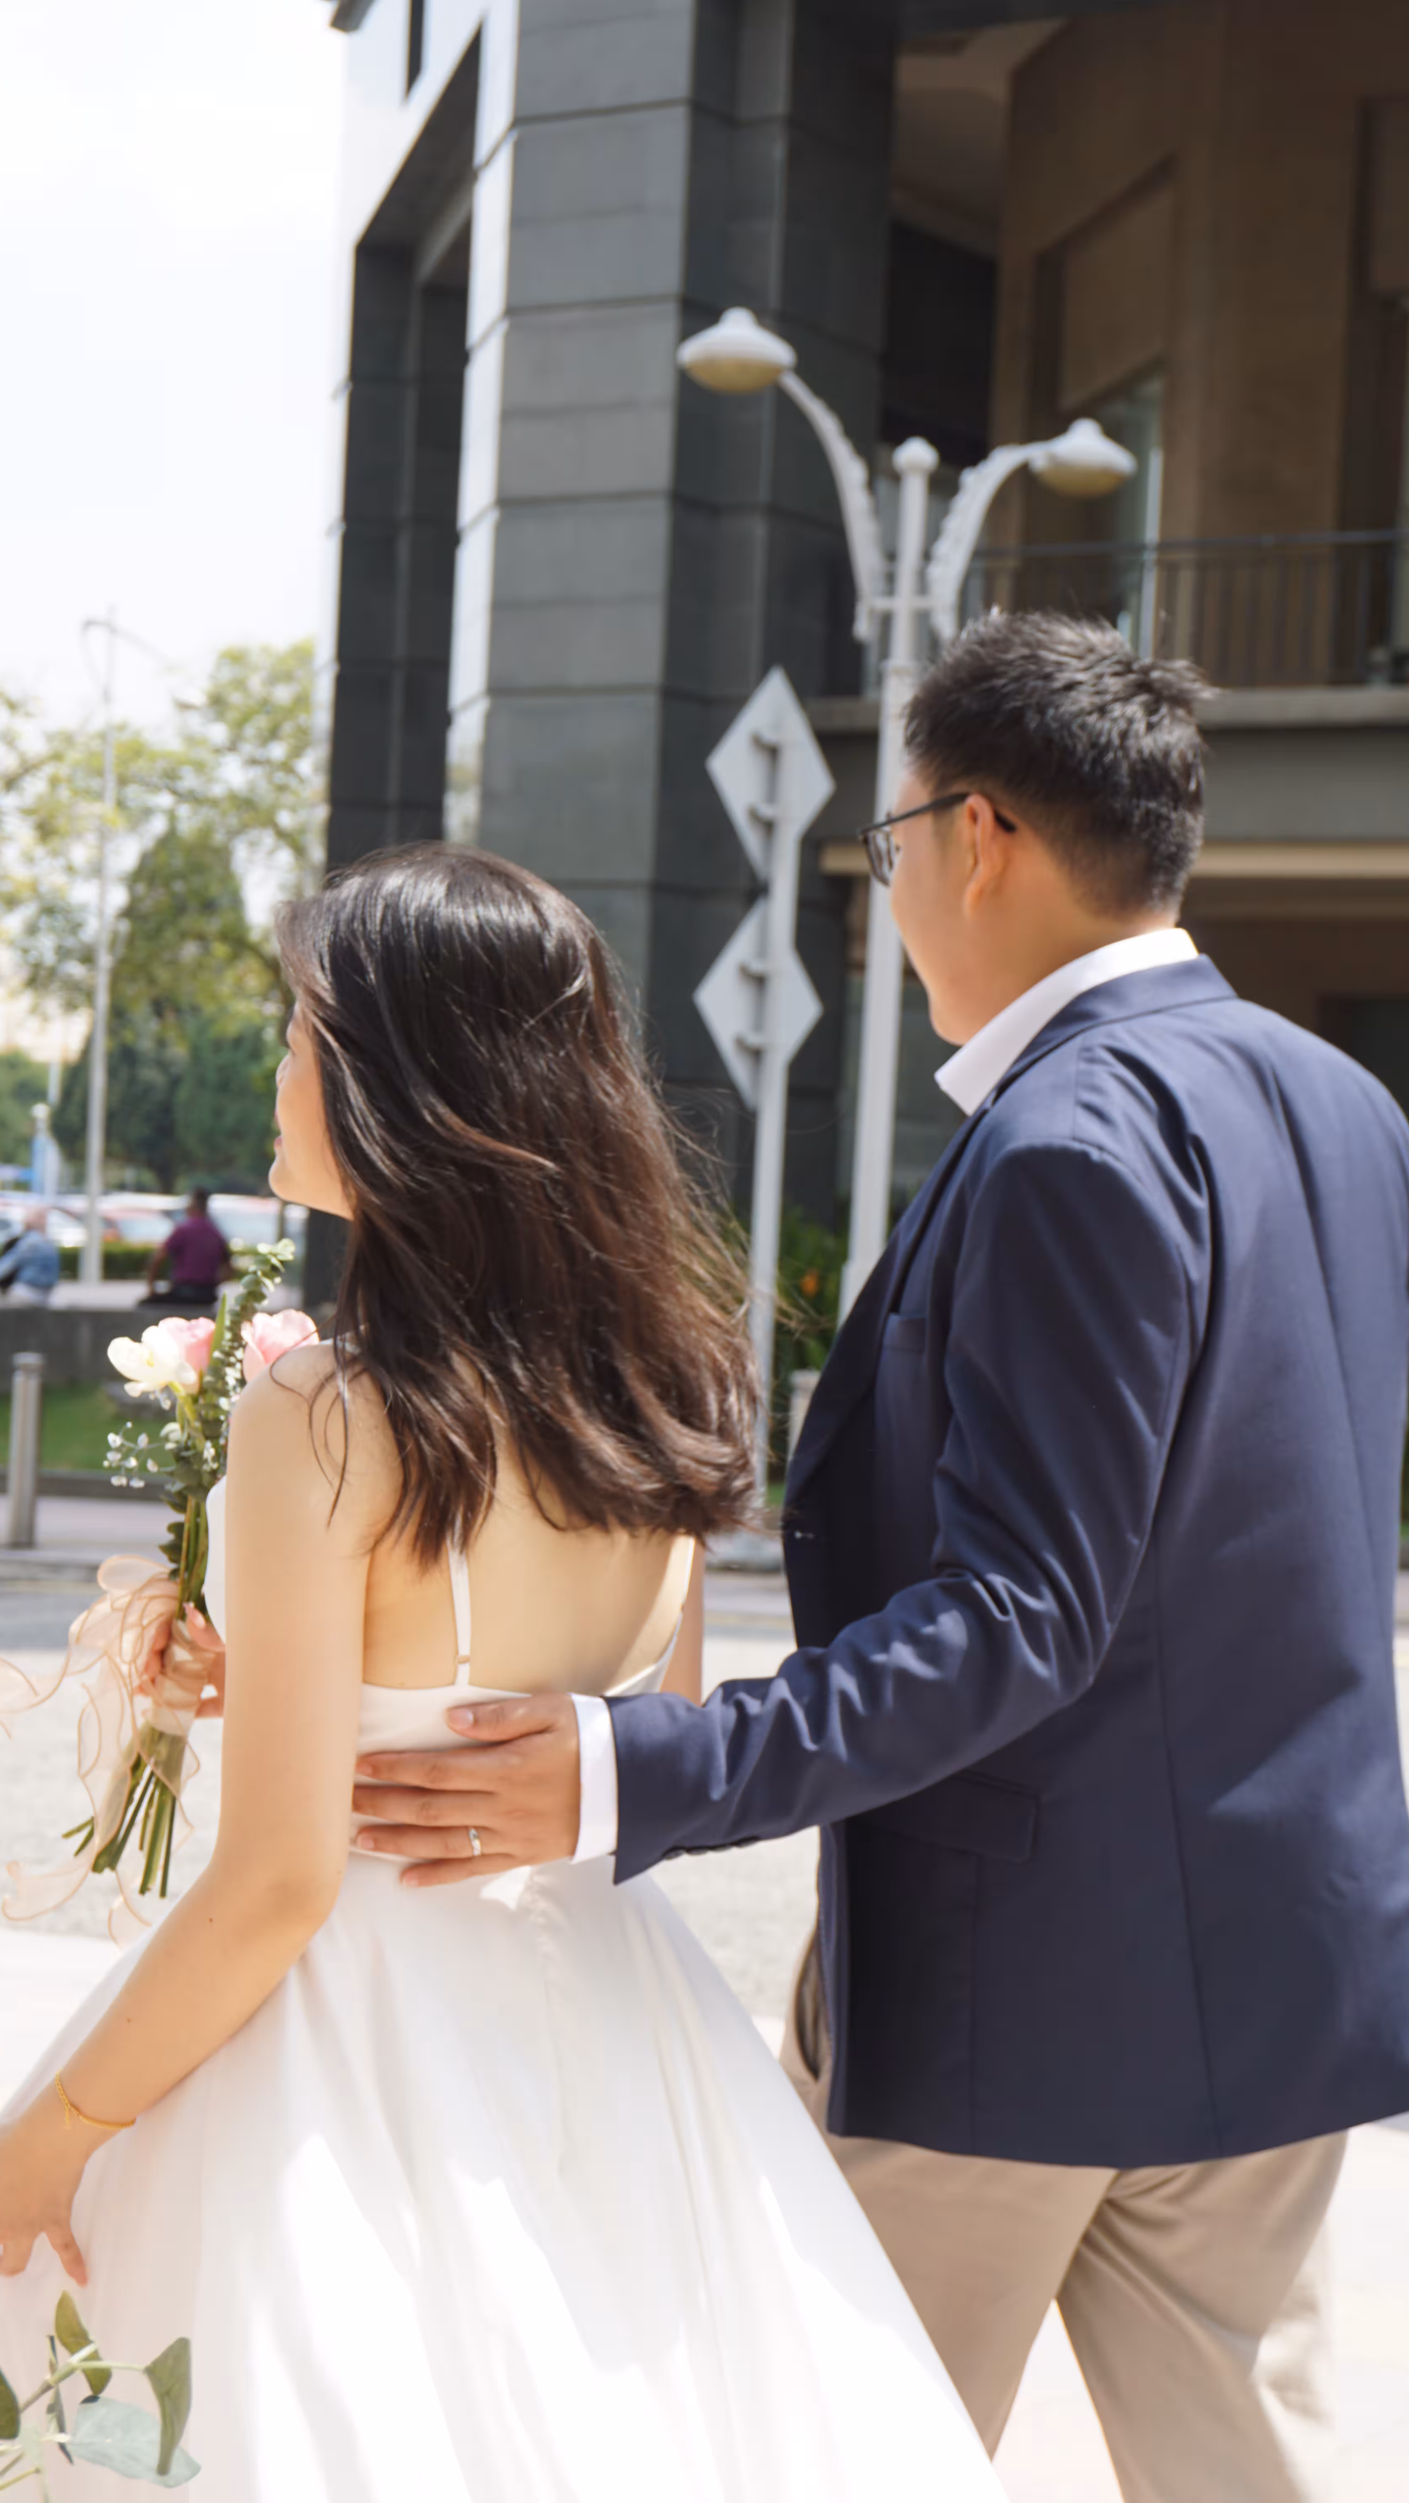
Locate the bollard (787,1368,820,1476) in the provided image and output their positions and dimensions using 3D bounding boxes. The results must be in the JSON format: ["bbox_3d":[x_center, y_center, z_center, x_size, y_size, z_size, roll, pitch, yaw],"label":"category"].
[{"bbox_3d":[0.385,0.892,14.600,0.135,0.850,0.135,2,1,0],"label":"bollard"}]

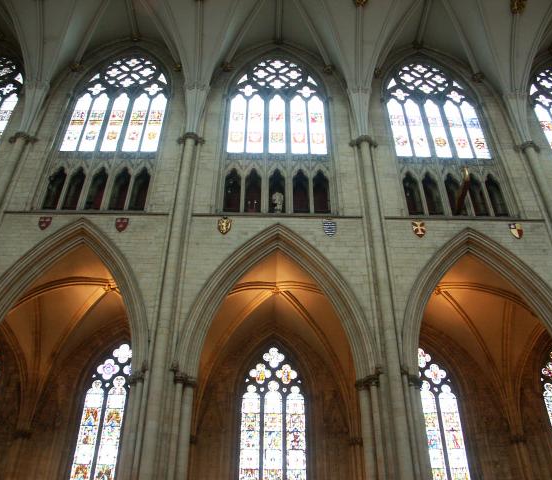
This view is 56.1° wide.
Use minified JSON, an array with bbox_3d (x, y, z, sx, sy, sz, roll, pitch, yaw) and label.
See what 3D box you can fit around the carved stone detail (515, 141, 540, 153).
[{"bbox_3d":[11.511,-4.248,23.648,1.150,0.450,0.550,1,-35,-1],"label":"carved stone detail"}]

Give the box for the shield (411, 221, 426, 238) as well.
[{"bbox_3d":[5.815,-0.426,20.980,0.580,0.820,0.150,1,-35,-1],"label":"shield"}]

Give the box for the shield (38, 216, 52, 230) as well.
[{"bbox_3d":[-9.203,-0.660,20.697,0.550,0.700,0.150,1,-35,-1],"label":"shield"}]

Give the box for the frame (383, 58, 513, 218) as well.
[{"bbox_3d":[7.900,-5.525,25.499,5.100,11.000,0.600,1,-35,-1],"label":"frame"}]

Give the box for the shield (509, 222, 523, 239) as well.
[{"bbox_3d":[9.782,-0.366,21.057,0.550,0.800,0.150,1,-35,-1],"label":"shield"}]

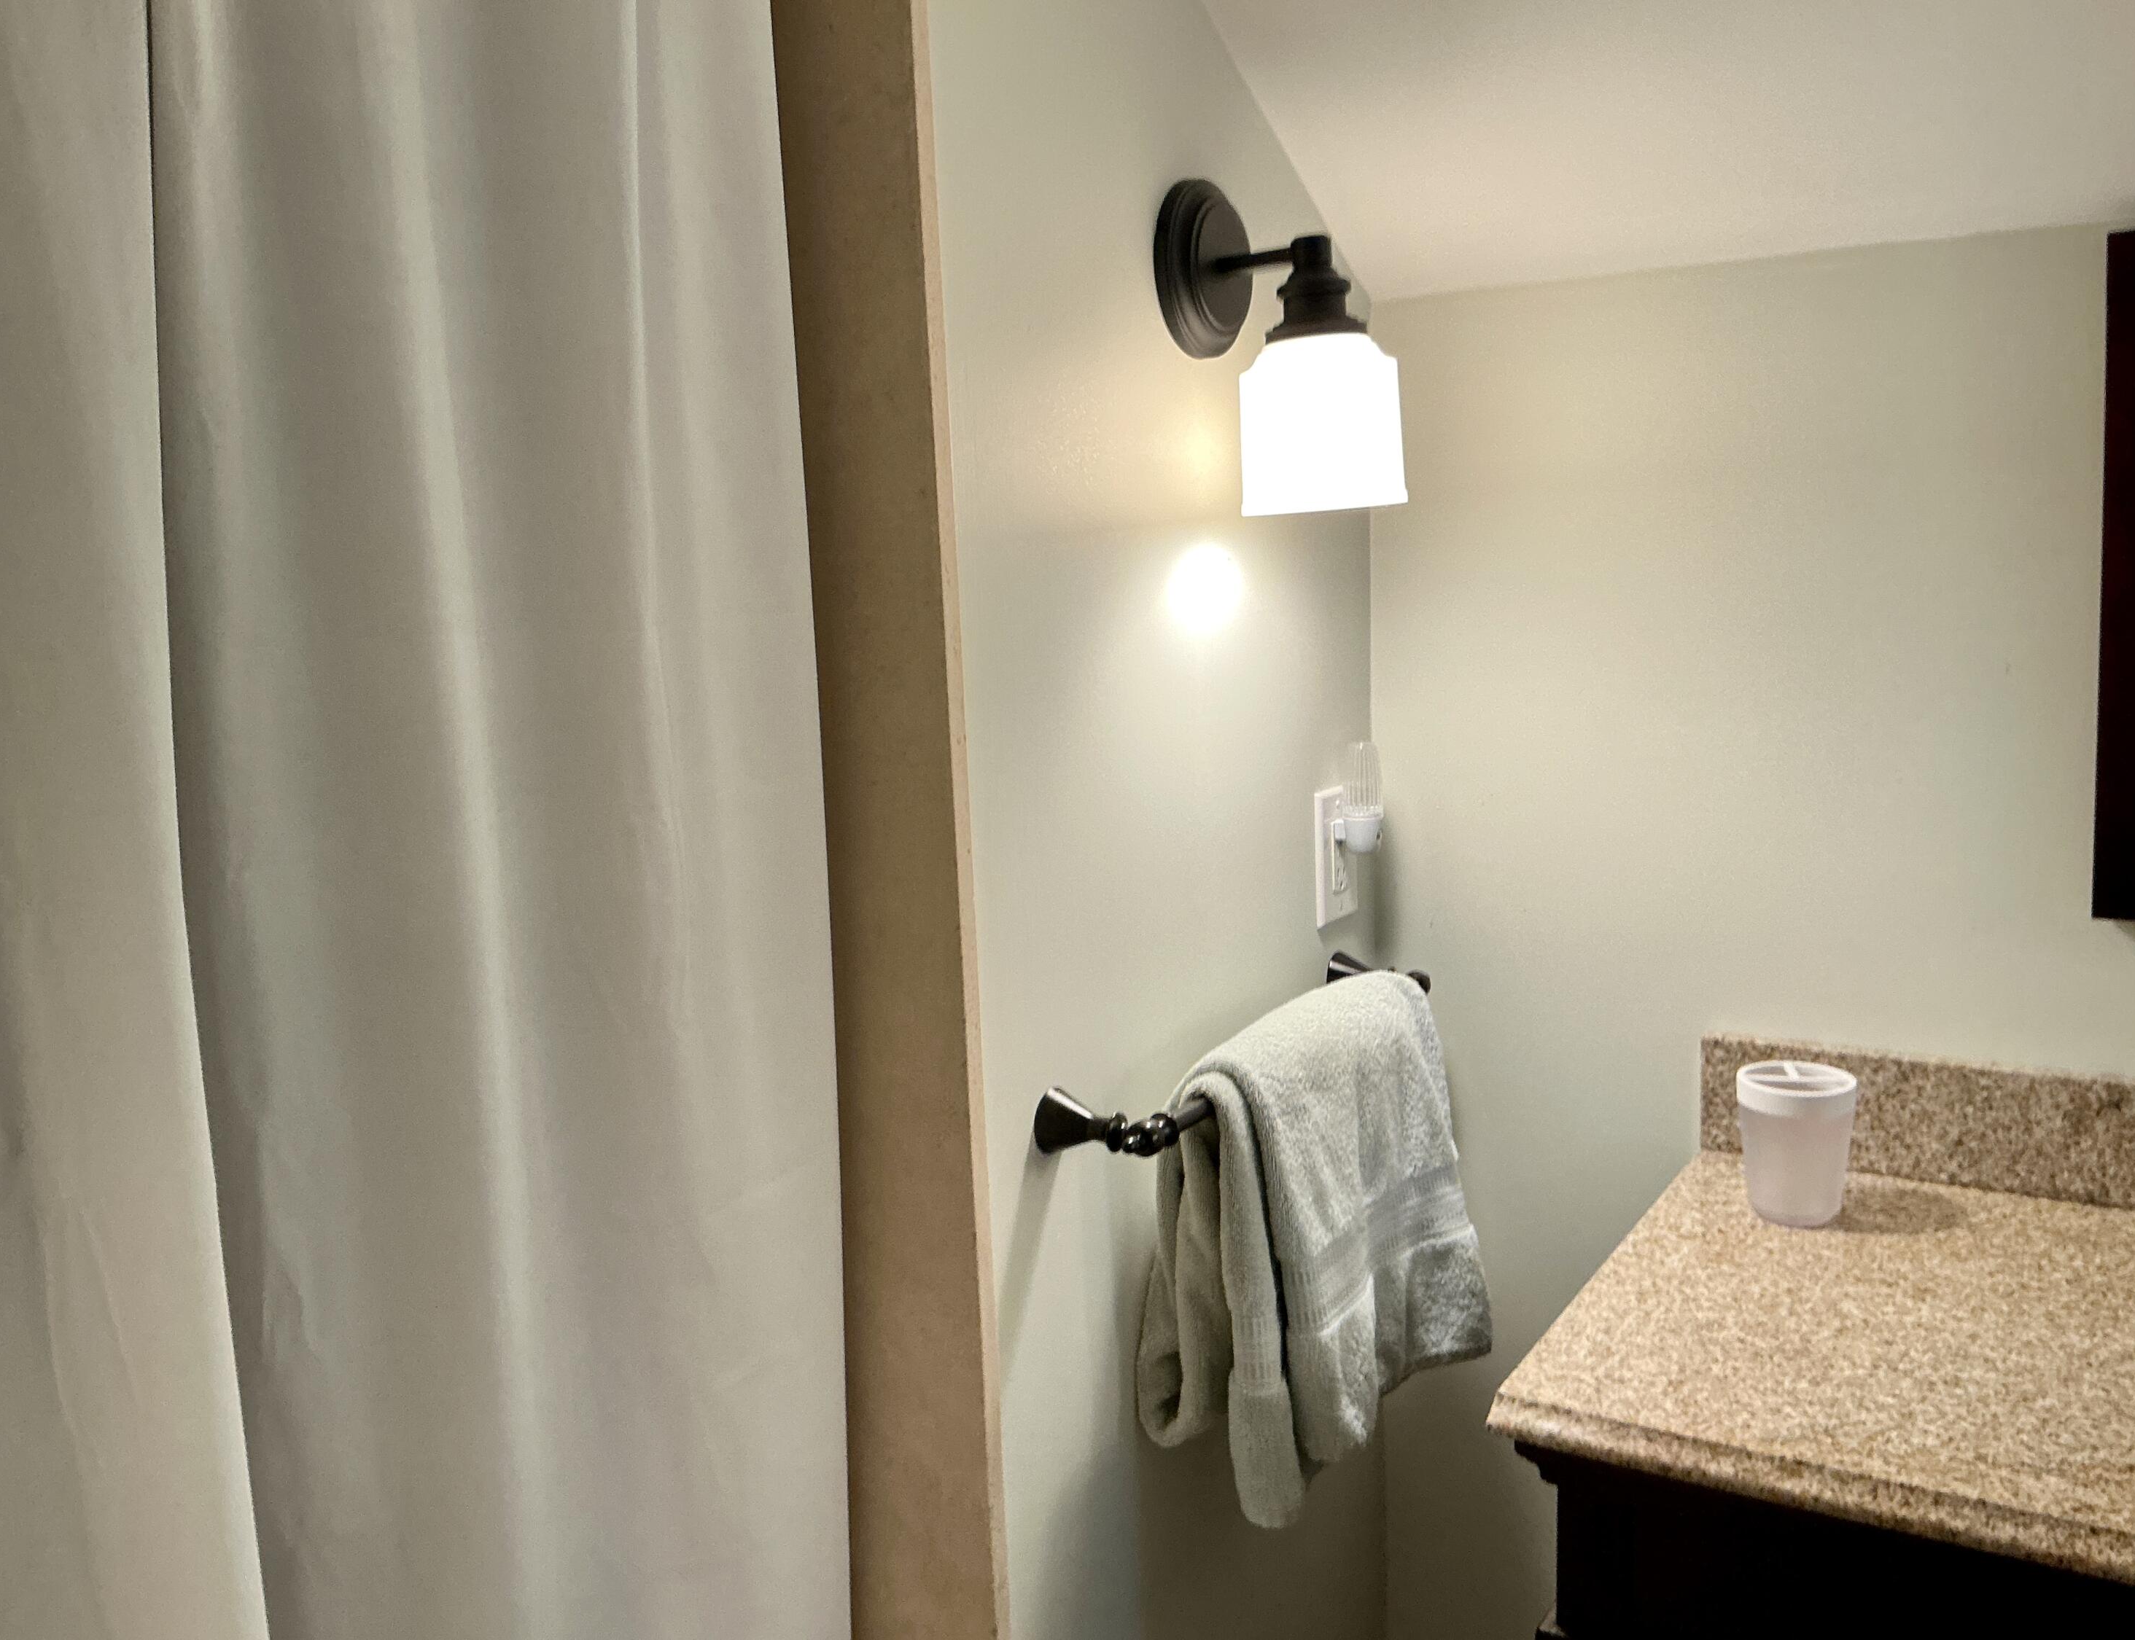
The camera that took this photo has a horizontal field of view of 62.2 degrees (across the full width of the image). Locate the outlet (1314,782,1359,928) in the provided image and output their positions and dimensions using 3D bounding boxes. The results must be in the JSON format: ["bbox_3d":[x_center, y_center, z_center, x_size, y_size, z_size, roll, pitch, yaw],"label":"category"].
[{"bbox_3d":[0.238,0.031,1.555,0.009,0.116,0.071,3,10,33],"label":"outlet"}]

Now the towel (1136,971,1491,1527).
[{"bbox_3d":[0.202,0.311,1.372,0.132,0.344,0.395,3,10,33],"label":"towel"}]

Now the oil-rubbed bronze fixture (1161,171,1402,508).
[{"bbox_3d":[0.166,-0.347,1.276,0.159,0.245,0.129,3,10,33],"label":"oil-rubbed bronze fixture"}]

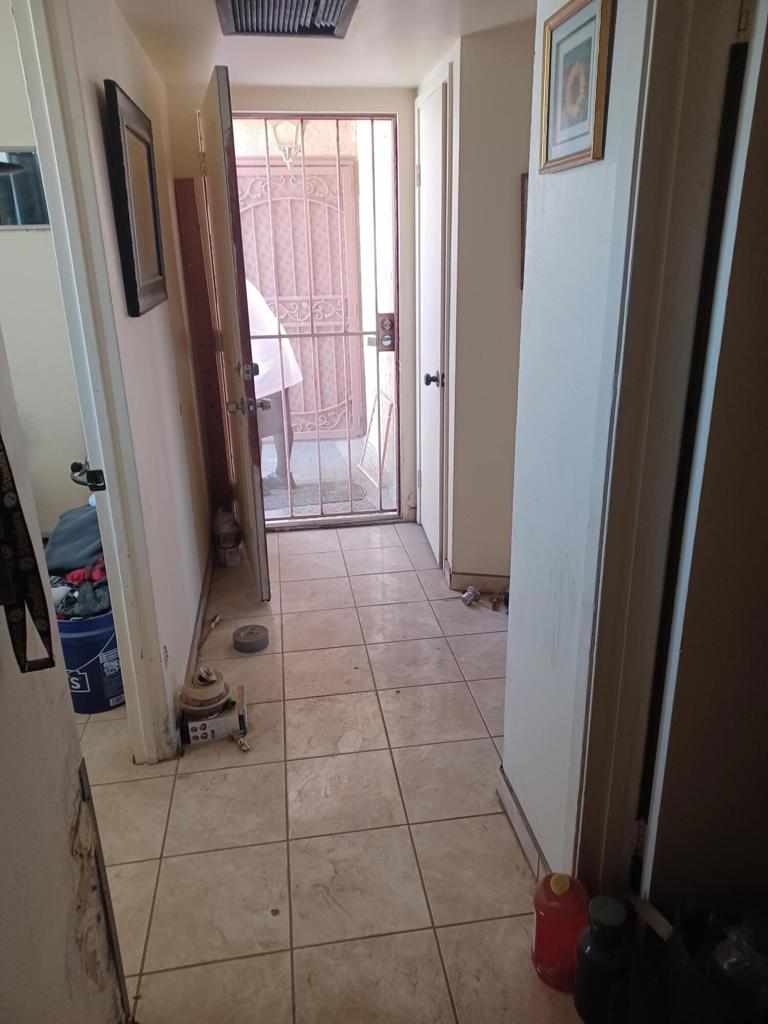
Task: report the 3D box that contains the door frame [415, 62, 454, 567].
[{"bbox_3d":[0.267,-0.821,3.479,0.100,2.120,0.750,-4,20,-7],"label":"door frame"}]

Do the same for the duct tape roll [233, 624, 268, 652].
[{"bbox_3d":[-0.524,0.498,2.914,0.136,0.049,0.136,-4,20,-7],"label":"duct tape roll"}]

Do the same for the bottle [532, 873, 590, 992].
[{"bbox_3d":[0.375,0.868,1.552,0.117,0.240,0.117,-4,20,-7],"label":"bottle"}]

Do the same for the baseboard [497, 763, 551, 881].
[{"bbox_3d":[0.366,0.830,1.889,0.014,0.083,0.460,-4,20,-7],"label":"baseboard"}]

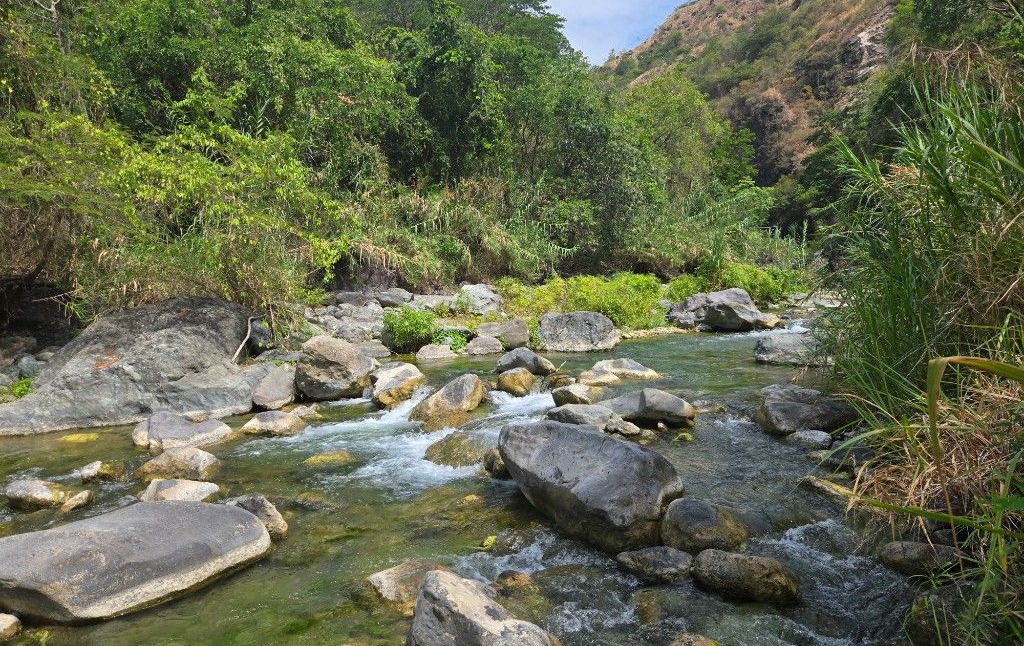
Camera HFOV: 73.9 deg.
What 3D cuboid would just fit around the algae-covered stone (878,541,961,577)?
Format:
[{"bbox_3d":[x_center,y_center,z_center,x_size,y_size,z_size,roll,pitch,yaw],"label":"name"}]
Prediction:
[{"bbox_3d":[2.330,1.360,3.850,0.460,0.180,0.300,0,5,5],"label":"algae-covered stone"}]

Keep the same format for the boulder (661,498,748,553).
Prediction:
[{"bbox_3d":[1.333,1.415,4.732,0.585,0.351,0.489,1,5,15],"label":"boulder"}]

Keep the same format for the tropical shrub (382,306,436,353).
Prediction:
[{"bbox_3d":[-1.833,0.114,12.200,0.943,0.850,0.801,0,5,0],"label":"tropical shrub"}]

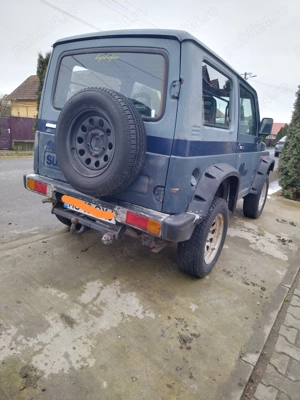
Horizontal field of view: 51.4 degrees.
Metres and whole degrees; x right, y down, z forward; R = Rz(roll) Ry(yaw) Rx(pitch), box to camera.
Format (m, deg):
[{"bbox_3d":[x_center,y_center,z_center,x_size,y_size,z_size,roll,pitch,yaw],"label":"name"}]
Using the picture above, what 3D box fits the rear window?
[{"bbox_3d":[-0.322,-0.822,2.205,0.960,0.420,0.040,16,13,28],"label":"rear window"}]

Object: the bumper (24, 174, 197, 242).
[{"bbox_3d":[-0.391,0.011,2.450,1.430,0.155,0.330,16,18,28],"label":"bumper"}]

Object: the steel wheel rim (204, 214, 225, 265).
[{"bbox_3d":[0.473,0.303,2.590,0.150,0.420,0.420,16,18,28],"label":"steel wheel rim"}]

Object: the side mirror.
[{"bbox_3d":[1.271,-0.804,3.431,0.135,0.185,0.085,16,18,28],"label":"side mirror"}]

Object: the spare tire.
[{"bbox_3d":[-0.332,-0.367,2.033,0.656,0.656,0.190,16,18,28],"label":"spare tire"}]

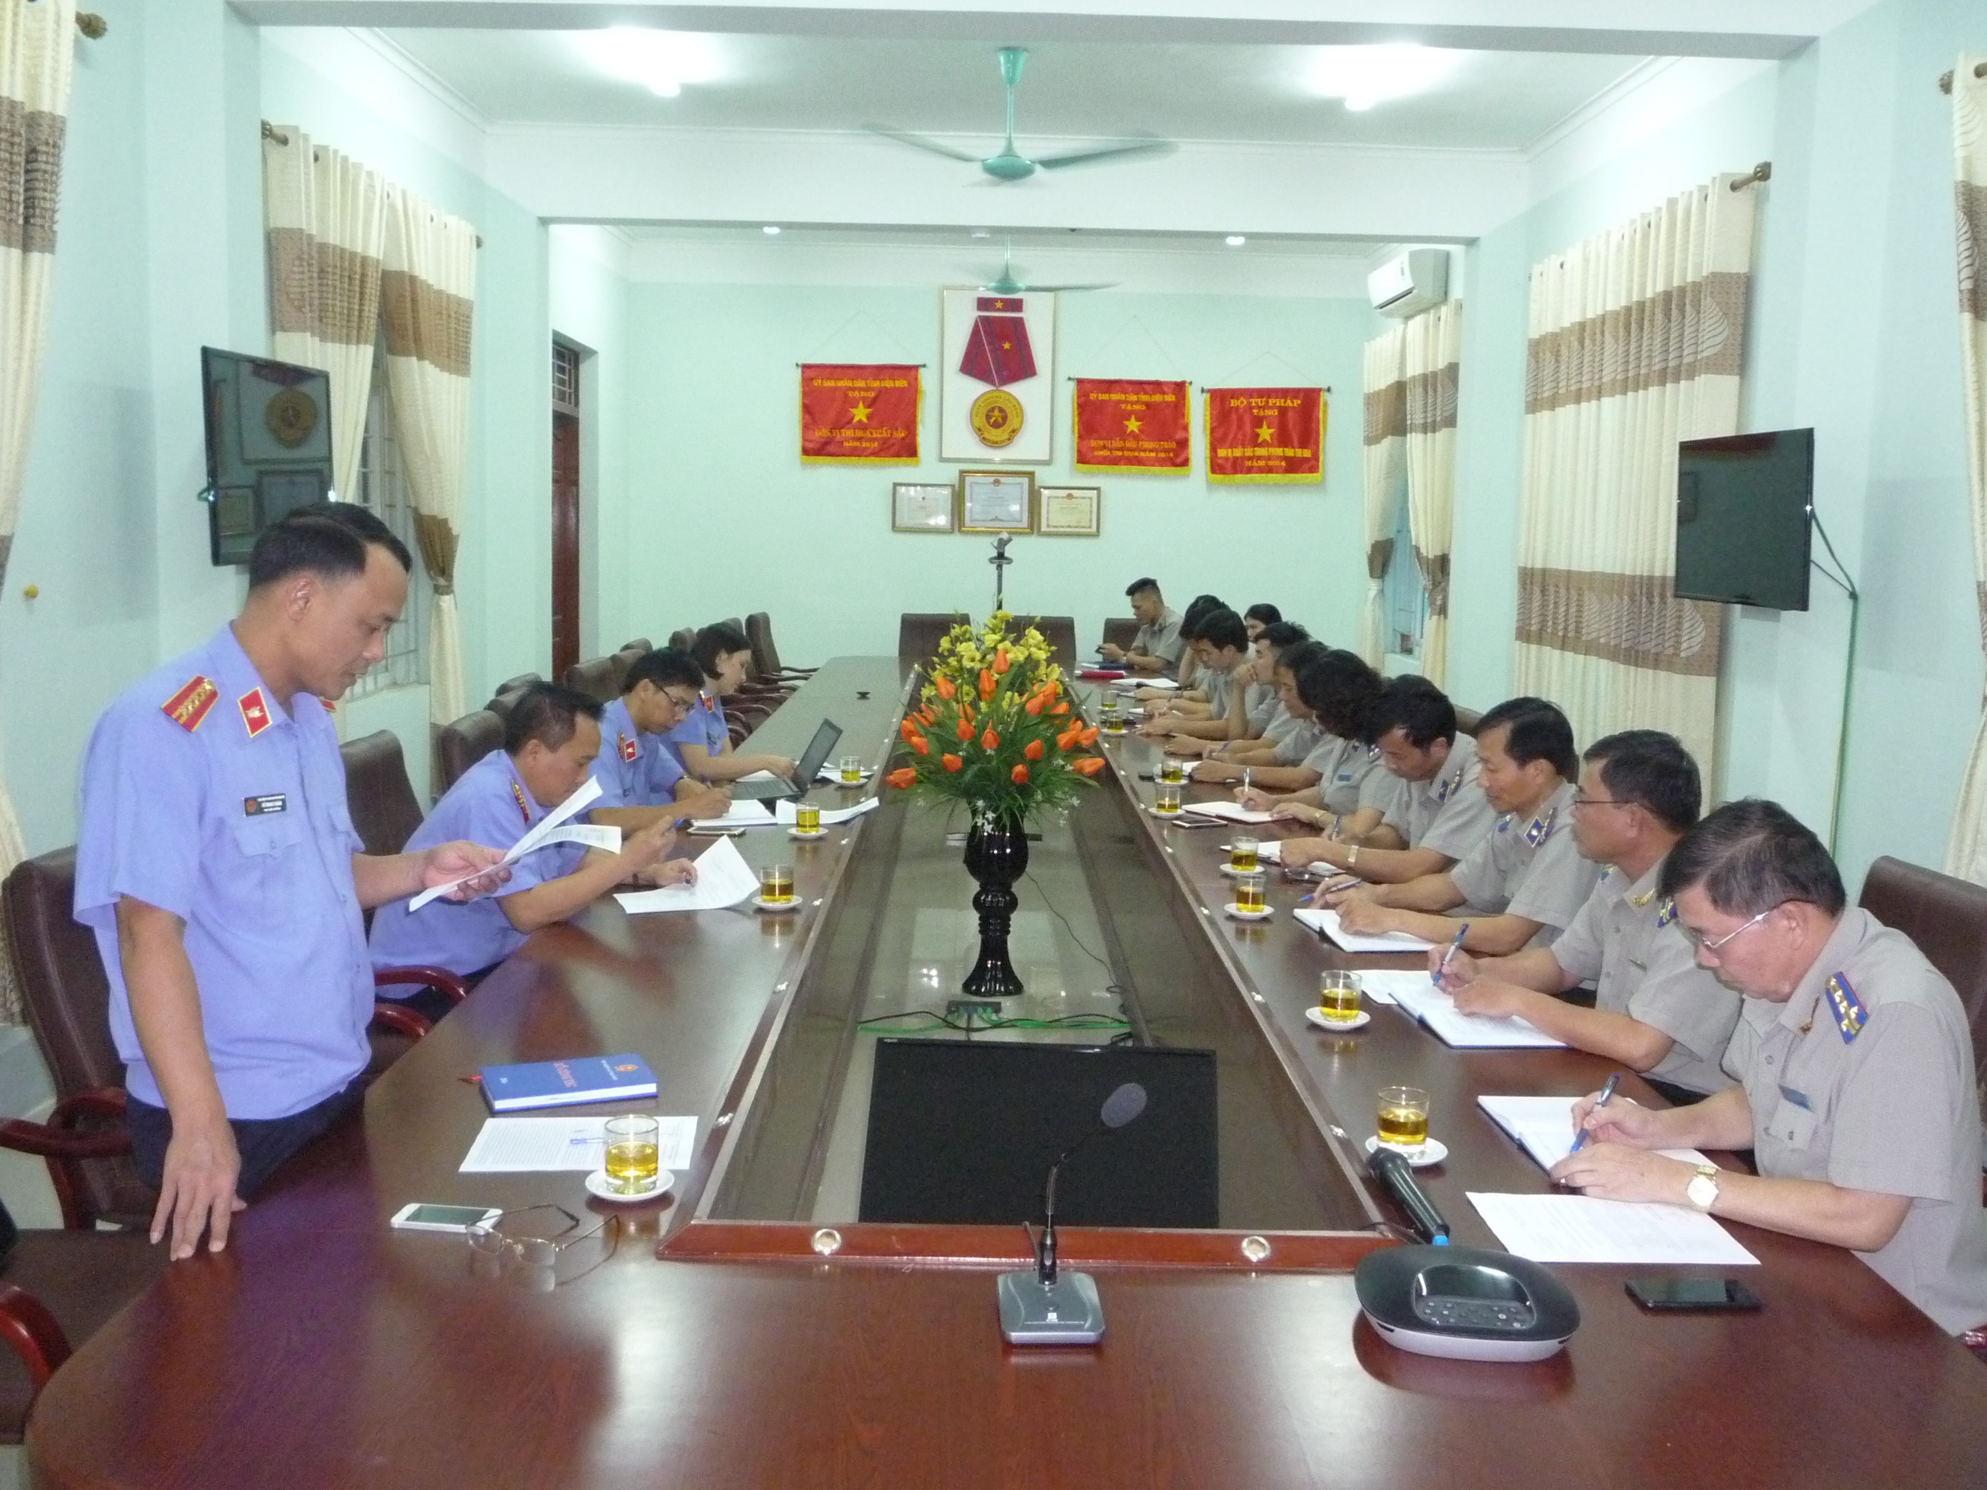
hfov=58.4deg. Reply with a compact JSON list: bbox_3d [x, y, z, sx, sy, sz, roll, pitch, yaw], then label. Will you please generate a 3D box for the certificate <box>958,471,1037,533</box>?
[{"bbox_3d":[0.029,-1.656,12.168,0.520,0.420,0.030,1,7,0],"label":"certificate"}]

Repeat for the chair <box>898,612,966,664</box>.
[{"bbox_3d":[-0.377,-0.303,11.168,0.600,1.030,0.650,1,7,-1],"label":"chair"}]

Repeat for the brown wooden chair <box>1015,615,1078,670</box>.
[{"bbox_3d":[0.301,-0.300,11.151,0.580,1.000,0.640,1,7,0],"label":"brown wooden chair"}]

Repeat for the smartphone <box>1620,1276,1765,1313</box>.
[{"bbox_3d":[0.790,0.623,2.007,0.140,0.009,0.070,1,7,-4],"label":"smartphone"}]

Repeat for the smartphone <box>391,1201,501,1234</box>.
[{"bbox_3d":[-0.664,0.579,2.164,0.116,0.009,0.059,2,7,5],"label":"smartphone"}]

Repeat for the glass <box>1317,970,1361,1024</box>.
[{"bbox_3d":[0.613,0.443,3.142,0.067,0.080,0.067,1,7,-1],"label":"glass"}]

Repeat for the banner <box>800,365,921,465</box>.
[{"bbox_3d":[-0.889,-2.219,11.989,0.820,0.680,0.030,1,7,-1],"label":"banner"}]

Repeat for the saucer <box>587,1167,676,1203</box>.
[{"bbox_3d":[-0.463,0.565,2.267,0.114,0.020,0.114,1,7,-1],"label":"saucer"}]

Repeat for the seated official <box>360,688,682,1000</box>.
[{"bbox_3d":[-1.062,0.488,3.935,0.700,1.249,0.560,1,7,2],"label":"seated official"}]

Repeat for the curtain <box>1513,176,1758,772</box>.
[{"bbox_3d":[2.494,-0.785,7.201,0.130,2.555,2.220,1,7,-1],"label":"curtain"}]

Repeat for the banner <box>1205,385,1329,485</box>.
[{"bbox_3d":[1.885,-2.135,12.296,0.856,0.647,0.040,1,7,-1],"label":"banner"}]

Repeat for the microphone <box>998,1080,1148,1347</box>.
[{"bbox_3d":[0.086,0.495,1.939,0.158,0.266,0.140,1,7,-1],"label":"microphone"}]

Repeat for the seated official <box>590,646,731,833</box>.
[{"bbox_3d":[-1.110,0.322,5.185,0.850,1.210,0.520,2,7,3],"label":"seated official"}]

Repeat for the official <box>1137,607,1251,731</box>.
[{"bbox_3d":[1.002,0.025,7.926,0.740,1.250,0.560,1,7,-1],"label":"official"}]

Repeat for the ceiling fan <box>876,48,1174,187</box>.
[{"bbox_3d":[0.078,-2.469,6.943,1.320,0.500,1.300,1,7,0],"label":"ceiling fan"}]

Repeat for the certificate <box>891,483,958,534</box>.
[{"bbox_3d":[-0.477,-1.617,12.174,0.435,0.330,0.030,1,7,0],"label":"certificate"}]

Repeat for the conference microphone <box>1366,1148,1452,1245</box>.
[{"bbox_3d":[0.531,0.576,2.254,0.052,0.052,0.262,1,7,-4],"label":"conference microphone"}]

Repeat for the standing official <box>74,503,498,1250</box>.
[{"bbox_3d":[-0.936,0.499,2.375,0.450,1.629,0.540,3,8,16],"label":"standing official"}]

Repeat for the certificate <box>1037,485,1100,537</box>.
[{"bbox_3d":[0.511,-1.587,12.086,0.415,0.335,0.030,1,7,-1],"label":"certificate"}]

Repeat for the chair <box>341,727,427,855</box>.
[{"bbox_3d":[-1.213,0.506,4.322,0.660,1.070,0.620,2,7,6],"label":"chair"}]

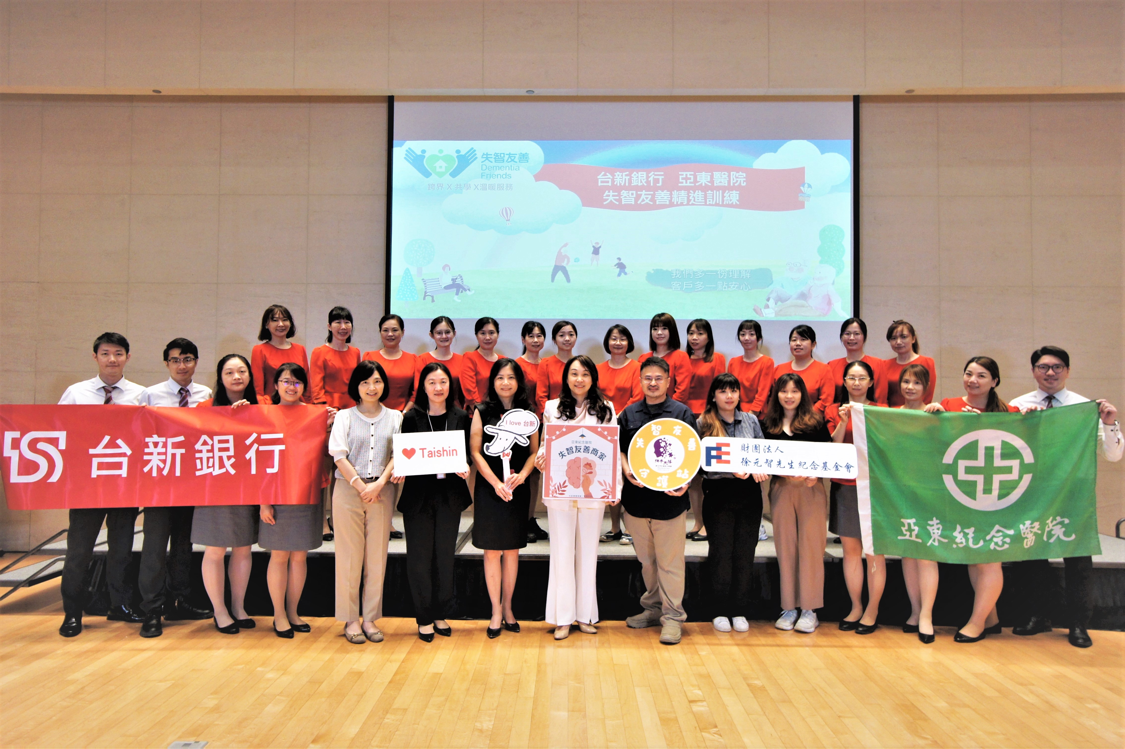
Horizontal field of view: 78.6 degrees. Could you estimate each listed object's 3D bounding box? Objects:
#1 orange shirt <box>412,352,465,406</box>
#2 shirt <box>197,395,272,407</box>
[{"bbox_3d":[-0.913,0.068,5.050,0.395,0.478,0.250,0,-1,-6],"label":"orange shirt"},{"bbox_3d":[-2.007,0.389,4.200,0.450,0.530,0.280,1,-1,-22],"label":"shirt"}]

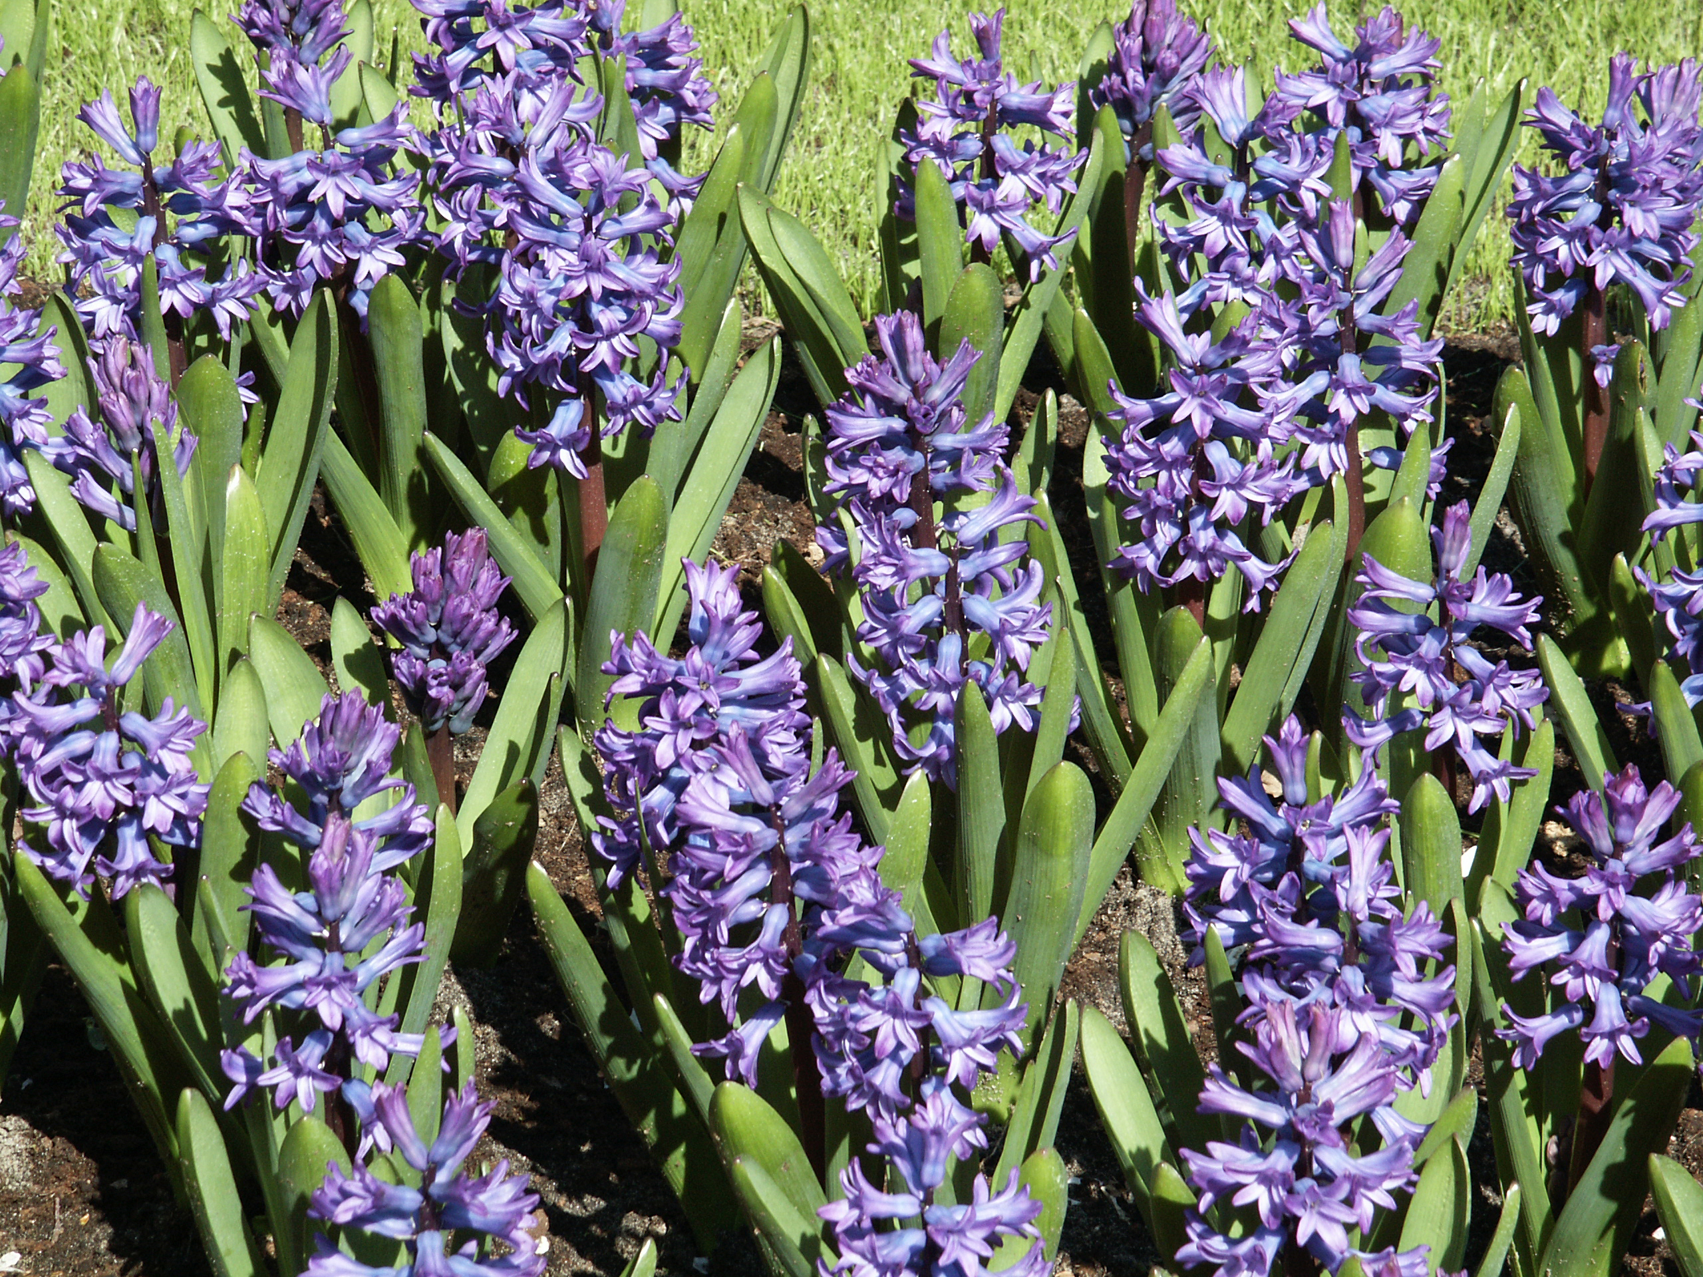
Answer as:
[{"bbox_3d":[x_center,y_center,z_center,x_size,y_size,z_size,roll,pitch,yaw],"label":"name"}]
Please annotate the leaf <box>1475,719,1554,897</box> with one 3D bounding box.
[{"bbox_3d":[0.233,0.059,3.379,0.017,0.073,0.012,15,25,-7],"label":"leaf"}]

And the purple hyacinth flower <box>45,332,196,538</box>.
[{"bbox_3d":[-0.306,-0.085,4.024,0.062,0.078,0.060,-6,25,3],"label":"purple hyacinth flower"}]

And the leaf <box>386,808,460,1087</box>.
[{"bbox_3d":[-0.165,0.121,3.686,0.018,0.129,0.016,9,27,-5],"label":"leaf"}]

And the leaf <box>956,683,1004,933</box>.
[{"bbox_3d":[0.050,0.080,3.852,0.019,0.140,0.013,-2,27,1],"label":"leaf"}]

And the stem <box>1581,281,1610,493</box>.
[{"bbox_3d":[0.287,-0.097,3.716,0.009,0.091,0.009,0,26,0],"label":"stem"}]

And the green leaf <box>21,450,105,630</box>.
[{"bbox_3d":[-0.322,-0.034,4.000,0.018,0.102,0.014,-17,26,9],"label":"green leaf"}]

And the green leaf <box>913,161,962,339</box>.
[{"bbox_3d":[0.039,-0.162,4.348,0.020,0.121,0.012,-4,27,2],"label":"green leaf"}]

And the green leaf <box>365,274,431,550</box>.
[{"bbox_3d":[-0.196,-0.096,4.176,0.025,0.135,0.016,0,25,0],"label":"green leaf"}]

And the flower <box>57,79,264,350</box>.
[{"bbox_3d":[-0.294,-0.179,4.096,0.085,0.112,0.085,0,27,0],"label":"flower"}]

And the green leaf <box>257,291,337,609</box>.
[{"bbox_3d":[-0.238,-0.079,4.148,0.026,0.157,0.016,4,27,-13],"label":"green leaf"}]

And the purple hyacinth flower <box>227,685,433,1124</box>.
[{"bbox_3d":[-0.172,0.087,3.184,0.068,0.148,0.075,0,26,0],"label":"purple hyacinth flower"}]

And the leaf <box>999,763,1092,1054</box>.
[{"bbox_3d":[0.068,0.118,3.759,0.031,0.158,0.018,8,27,-4],"label":"leaf"}]

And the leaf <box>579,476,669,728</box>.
[{"bbox_3d":[-0.094,-0.013,3.988,0.031,0.129,0.016,7,34,-3],"label":"leaf"}]

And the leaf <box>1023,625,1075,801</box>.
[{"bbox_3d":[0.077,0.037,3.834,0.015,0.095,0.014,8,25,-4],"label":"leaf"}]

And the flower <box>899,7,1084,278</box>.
[{"bbox_3d":[0.054,-0.192,3.726,0.070,0.110,0.068,0,26,0],"label":"flower"}]

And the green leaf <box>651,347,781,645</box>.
[{"bbox_3d":[-0.059,-0.057,4.105,0.025,0.163,0.015,18,26,-4],"label":"green leaf"}]

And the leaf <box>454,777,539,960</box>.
[{"bbox_3d":[-0.142,0.094,3.837,0.029,0.091,0.020,11,30,-5],"label":"leaf"}]

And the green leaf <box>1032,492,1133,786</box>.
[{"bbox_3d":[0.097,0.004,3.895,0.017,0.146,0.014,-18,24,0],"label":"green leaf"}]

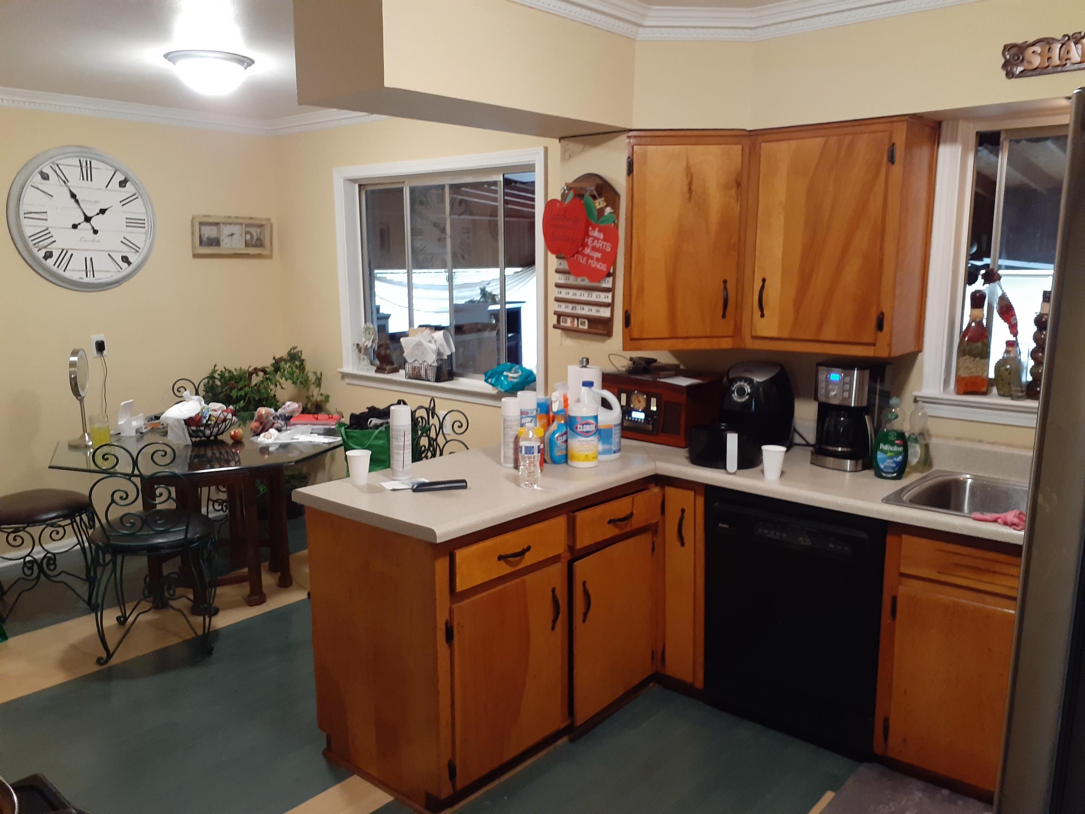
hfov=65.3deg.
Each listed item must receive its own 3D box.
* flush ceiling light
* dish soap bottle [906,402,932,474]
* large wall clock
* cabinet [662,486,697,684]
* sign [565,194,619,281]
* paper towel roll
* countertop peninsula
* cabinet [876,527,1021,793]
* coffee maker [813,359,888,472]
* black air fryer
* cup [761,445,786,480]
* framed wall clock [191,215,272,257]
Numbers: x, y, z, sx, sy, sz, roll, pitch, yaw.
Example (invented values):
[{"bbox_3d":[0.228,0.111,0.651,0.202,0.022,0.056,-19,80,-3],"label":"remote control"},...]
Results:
[{"bbox_3d":[-1.397,-1.390,3.561,0.385,0.155,0.385,9,14,41],"label":"flush ceiling light"},{"bbox_3d":[1.293,0.100,2.904,0.065,0.235,0.100,-6,12,-30],"label":"dish soap bottle"},{"bbox_3d":[-2.558,-1.044,4.706,0.060,0.770,0.770,8,12,41],"label":"large wall clock"},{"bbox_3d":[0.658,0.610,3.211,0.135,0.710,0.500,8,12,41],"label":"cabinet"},{"bbox_3d":[0.165,-0.592,2.985,0.240,0.310,0.020,8,12,41],"label":"sign"},{"bbox_3d":[0.169,-0.019,3.391,0.135,0.295,0.135,0,10,0],"label":"paper towel roll"},{"bbox_3d":[0.472,0.282,2.708,1.960,0.045,1.700,8,12,41],"label":"countertop peninsula"},{"bbox_3d":[1.388,0.695,2.647,0.450,0.750,0.580,8,12,41],"label":"cabinet"},{"bbox_3d":[1.116,0.024,3.034,0.195,0.355,0.230,6,11,36],"label":"coffee maker"},{"bbox_3d":[0.758,0.013,3.166,0.275,0.345,0.370,6,11,36],"label":"black air fryer"},{"bbox_3d":[0.769,0.183,2.808,0.087,0.106,0.087,0,10,0],"label":"cup"},{"bbox_3d":[-1.929,-1.060,5.276,0.042,0.238,0.512,9,13,41],"label":"framed wall clock"}]

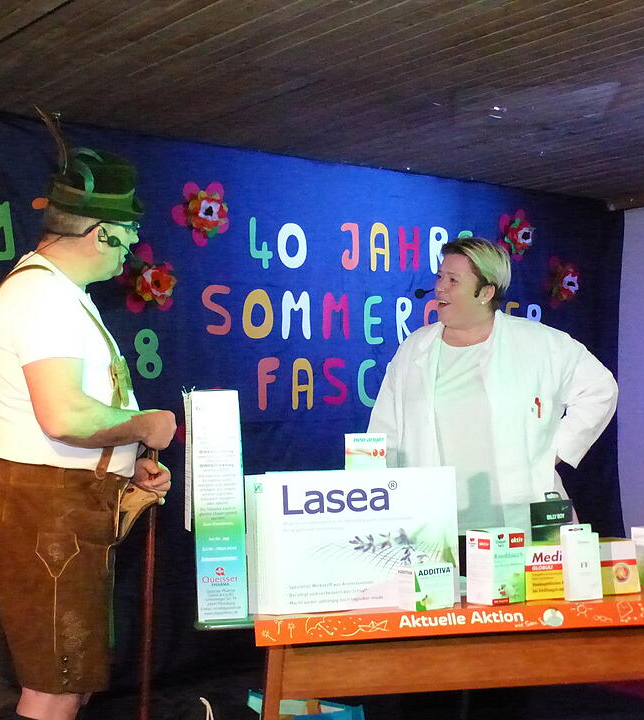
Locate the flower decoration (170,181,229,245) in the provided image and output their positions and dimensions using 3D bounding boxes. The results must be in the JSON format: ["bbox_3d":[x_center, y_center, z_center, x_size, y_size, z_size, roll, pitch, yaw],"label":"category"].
[{"bbox_3d":[-0.533,-0.638,5.312,0.270,0.280,0.080,1,-3,-39],"label":"flower decoration"}]

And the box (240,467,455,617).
[{"bbox_3d":[0.064,0.407,2.805,0.485,0.315,0.100,-1,-3,-9],"label":"box"}]

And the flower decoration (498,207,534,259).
[{"bbox_3d":[0.987,-0.637,6.192,0.265,0.265,0.080,1,-4,-43],"label":"flower decoration"}]

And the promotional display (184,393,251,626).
[{"bbox_3d":[-0.238,0.322,2.788,0.110,0.515,0.150,-1,-3,-9],"label":"promotional display"}]

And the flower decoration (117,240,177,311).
[{"bbox_3d":[-0.666,-0.310,4.646,0.270,0.265,0.080,1,-4,-43],"label":"flower decoration"}]

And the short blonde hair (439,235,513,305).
[{"bbox_3d":[0.428,-0.247,3.400,0.200,0.195,0.168,0,-3,-24],"label":"short blonde hair"}]

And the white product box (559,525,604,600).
[{"bbox_3d":[0.598,0.466,2.817,0.082,0.168,0.046,-1,-3,-12],"label":"white product box"}]

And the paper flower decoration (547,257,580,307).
[{"bbox_3d":[1.356,-0.441,6.851,0.260,0.280,0.080,1,-3,-39],"label":"paper flower decoration"}]

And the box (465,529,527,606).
[{"bbox_3d":[0.402,0.476,2.838,0.105,0.170,0.082,0,-4,-37],"label":"box"}]

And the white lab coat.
[{"bbox_3d":[0.474,0.253,3.343,0.610,0.800,0.370,-3,-3,28],"label":"white lab coat"}]

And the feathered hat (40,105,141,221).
[{"bbox_3d":[-0.594,-0.501,3.130,0.270,0.280,0.245,-1,-3,-12],"label":"feathered hat"}]

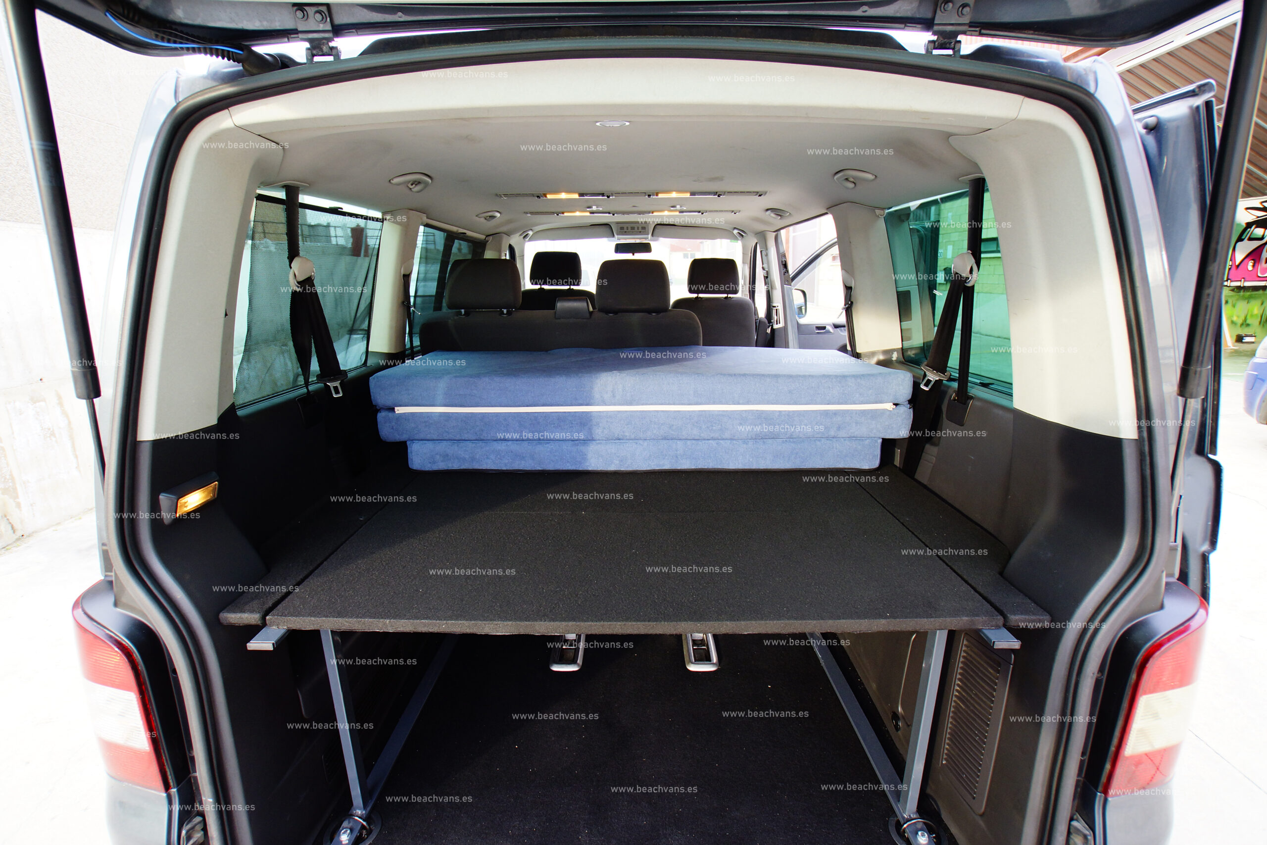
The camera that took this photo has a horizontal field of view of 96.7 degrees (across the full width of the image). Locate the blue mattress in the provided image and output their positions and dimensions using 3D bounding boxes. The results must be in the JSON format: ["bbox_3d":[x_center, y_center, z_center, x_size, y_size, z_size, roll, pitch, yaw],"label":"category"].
[{"bbox_3d":[0.026,-0.069,1.893,1.540,0.295,0.570,0,15,0],"label":"blue mattress"}]

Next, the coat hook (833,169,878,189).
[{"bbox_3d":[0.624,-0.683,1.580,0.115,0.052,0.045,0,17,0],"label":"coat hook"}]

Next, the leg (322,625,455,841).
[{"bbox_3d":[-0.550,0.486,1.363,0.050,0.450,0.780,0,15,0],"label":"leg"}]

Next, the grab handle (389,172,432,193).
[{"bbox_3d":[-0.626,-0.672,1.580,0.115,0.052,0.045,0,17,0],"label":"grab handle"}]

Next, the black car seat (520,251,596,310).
[{"bbox_3d":[-0.454,-0.529,3.663,0.520,1.100,0.700,0,15,0],"label":"black car seat"}]

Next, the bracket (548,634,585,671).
[{"bbox_3d":[-0.185,0.632,1.630,0.088,0.025,0.220,0,15,0],"label":"bracket"}]

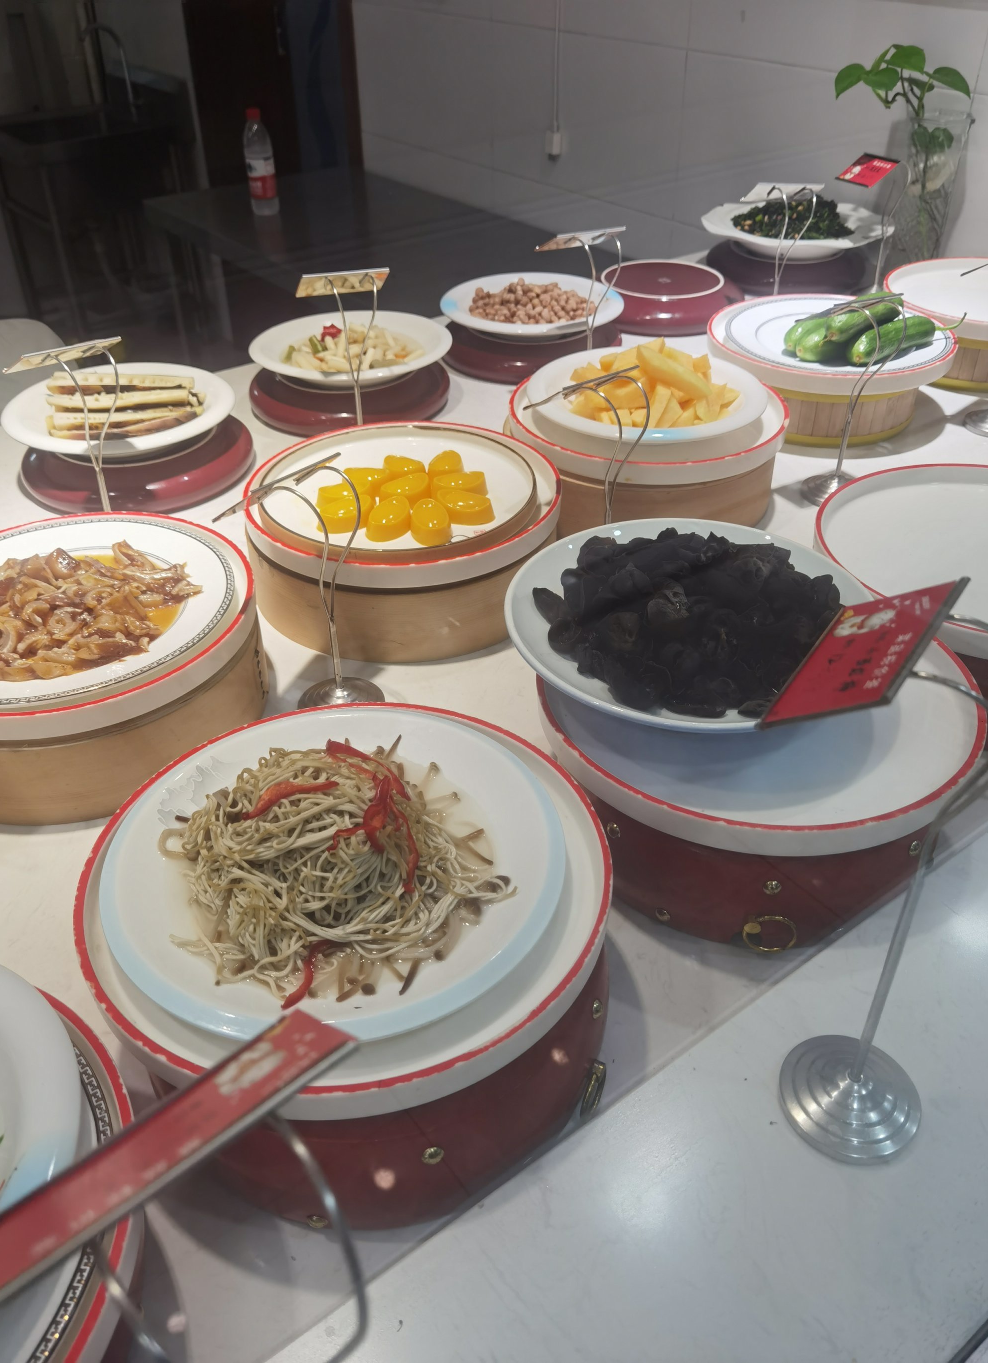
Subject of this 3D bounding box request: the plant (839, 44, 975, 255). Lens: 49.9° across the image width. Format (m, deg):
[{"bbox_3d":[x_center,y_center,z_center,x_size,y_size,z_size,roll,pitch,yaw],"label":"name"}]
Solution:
[{"bbox_3d":[0.621,-0.757,1.655,0.215,0.400,0.170,-1,37,0],"label":"plant"}]

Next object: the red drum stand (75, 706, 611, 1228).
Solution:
[{"bbox_3d":[-0.081,0.148,0.638,0.294,0.116,0.294,0,37,0],"label":"red drum stand"}]

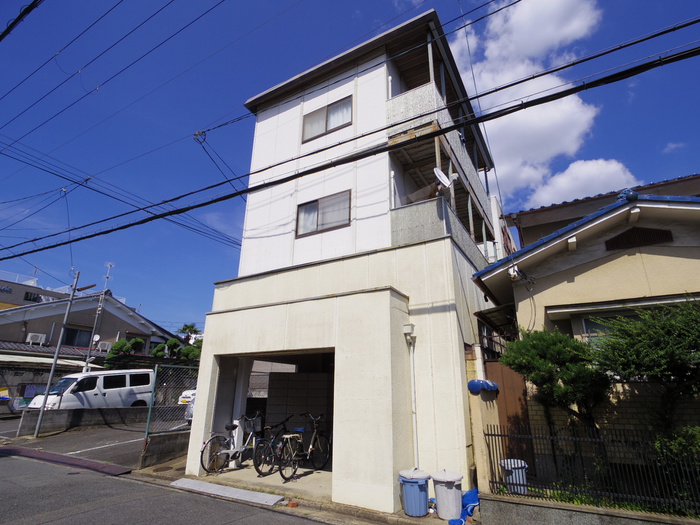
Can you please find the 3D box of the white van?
[{"bbox_3d":[-10.319,5.442,13.997,1.670,1.900,4.100,-10,-18,27],"label":"white van"}]

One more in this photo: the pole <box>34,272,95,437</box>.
[{"bbox_3d":[-9.517,2.880,11.589,1.400,5.420,0.220,-10,-22,29],"label":"pole"}]

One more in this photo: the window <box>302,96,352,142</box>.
[{"bbox_3d":[-0.620,-3.866,9.337,1.600,0.950,0.100,-10,-22,29],"label":"window"}]

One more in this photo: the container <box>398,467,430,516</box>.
[{"bbox_3d":[0.952,3.283,4.986,0.460,0.560,0.460,0,-19,0],"label":"container"}]

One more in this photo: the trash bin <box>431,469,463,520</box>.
[{"bbox_3d":[1.350,3.243,4.856,0.460,0.560,0.460,-11,-22,30],"label":"trash bin"}]

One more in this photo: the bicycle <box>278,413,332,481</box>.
[{"bbox_3d":[-0.886,3.646,6.953,0.560,1.070,1.750,-9,-21,27],"label":"bicycle"}]

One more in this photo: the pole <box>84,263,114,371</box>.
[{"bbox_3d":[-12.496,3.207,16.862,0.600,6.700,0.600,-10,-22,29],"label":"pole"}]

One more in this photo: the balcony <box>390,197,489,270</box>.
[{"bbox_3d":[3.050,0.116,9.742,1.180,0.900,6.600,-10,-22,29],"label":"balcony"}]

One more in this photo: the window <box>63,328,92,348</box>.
[{"bbox_3d":[-17.663,4.904,22.300,0.100,1.050,1.700,-7,-20,21],"label":"window"}]

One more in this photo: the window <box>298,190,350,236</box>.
[{"bbox_3d":[-0.658,-1.163,8.426,1.600,0.940,0.100,-10,-22,29],"label":"window"}]

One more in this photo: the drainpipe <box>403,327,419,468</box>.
[{"bbox_3d":[1.080,2.370,5.911,0.180,2.550,0.180,-10,-22,29],"label":"drainpipe"}]

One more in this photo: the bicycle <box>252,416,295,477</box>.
[{"bbox_3d":[-1.460,3.763,7.207,0.570,1.000,1.680,-8,-20,23],"label":"bicycle"}]

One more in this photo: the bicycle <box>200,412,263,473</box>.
[{"bbox_3d":[-2.337,3.811,7.329,0.580,1.050,1.770,-16,-25,39],"label":"bicycle"}]

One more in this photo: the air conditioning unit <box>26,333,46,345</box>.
[{"bbox_3d":[-18.408,4.495,20.200,0.290,0.570,0.780,-7,-20,21],"label":"air conditioning unit"}]

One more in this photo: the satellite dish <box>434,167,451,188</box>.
[{"bbox_3d":[1.897,-1.743,7.050,0.460,0.470,0.140,14,-39,-35],"label":"satellite dish"}]

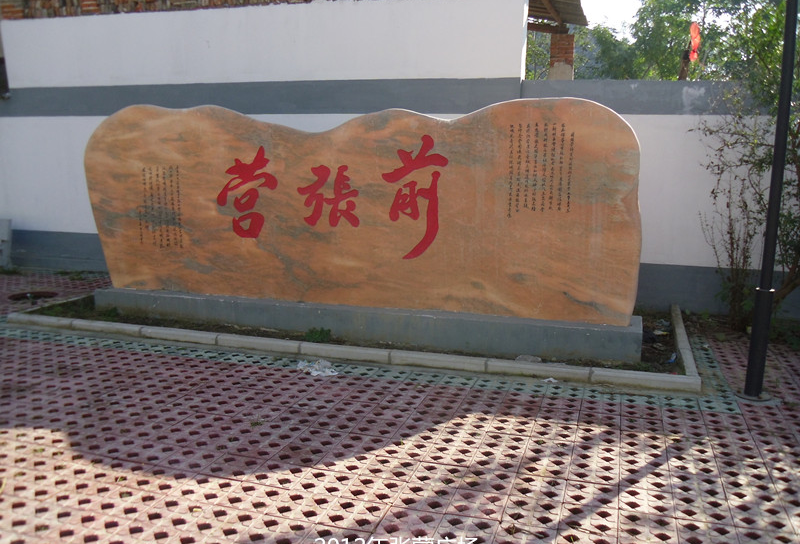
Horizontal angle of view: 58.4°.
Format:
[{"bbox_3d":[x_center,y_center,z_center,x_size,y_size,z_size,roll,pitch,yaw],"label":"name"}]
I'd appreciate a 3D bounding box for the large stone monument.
[{"bbox_3d":[-0.590,-0.520,6.600,5.400,2.060,0.590,4,10,17],"label":"large stone monument"}]

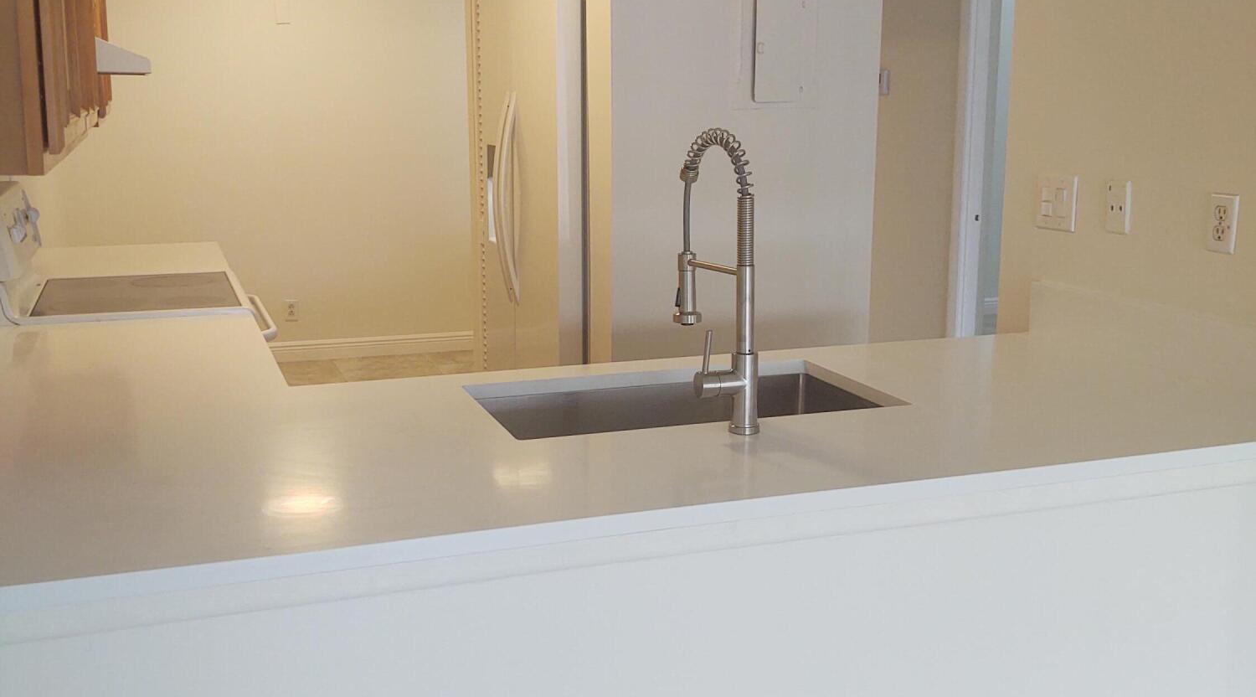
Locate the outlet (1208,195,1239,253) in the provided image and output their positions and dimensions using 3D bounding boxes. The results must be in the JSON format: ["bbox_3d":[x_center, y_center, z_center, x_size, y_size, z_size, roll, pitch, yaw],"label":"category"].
[{"bbox_3d":[1.188,-0.247,2.613,0.010,0.115,0.070,-4,12,-20],"label":"outlet"}]

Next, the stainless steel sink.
[{"bbox_3d":[0.102,0.229,2.606,0.794,0.251,0.452,-4,12,-20],"label":"stainless steel sink"}]

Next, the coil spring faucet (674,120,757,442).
[{"bbox_3d":[0.138,-0.127,2.336,0.116,0.528,0.241,-7,13,-30],"label":"coil spring faucet"}]

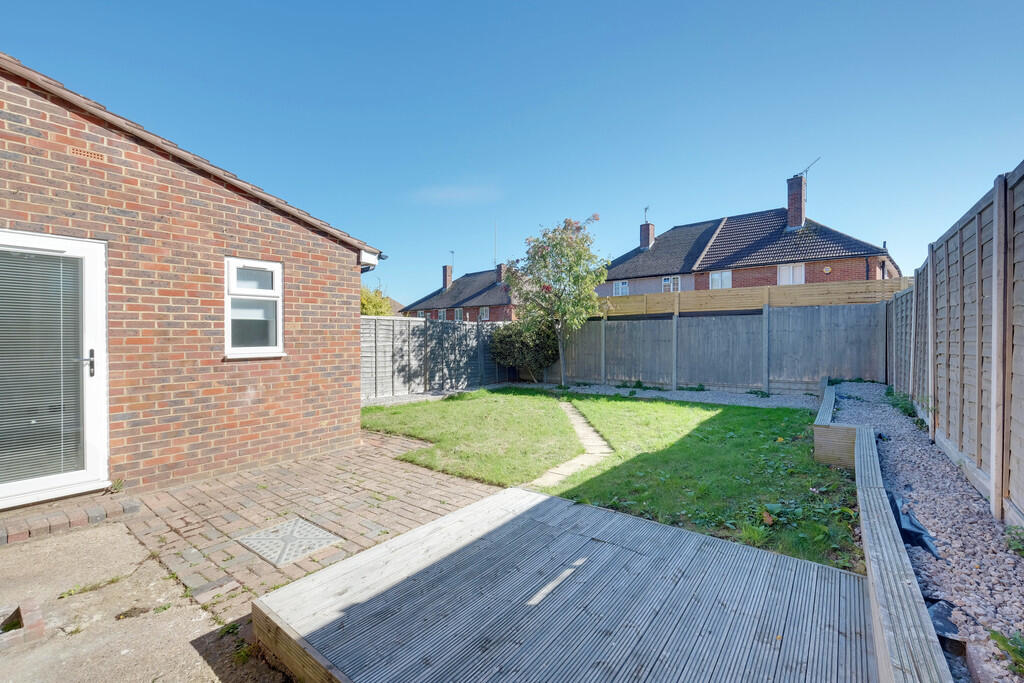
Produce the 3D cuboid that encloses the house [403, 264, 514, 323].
[{"bbox_3d":[-2.030,-2.320,36.600,13.800,8.800,9.200,1,1,43],"label":"house"}]

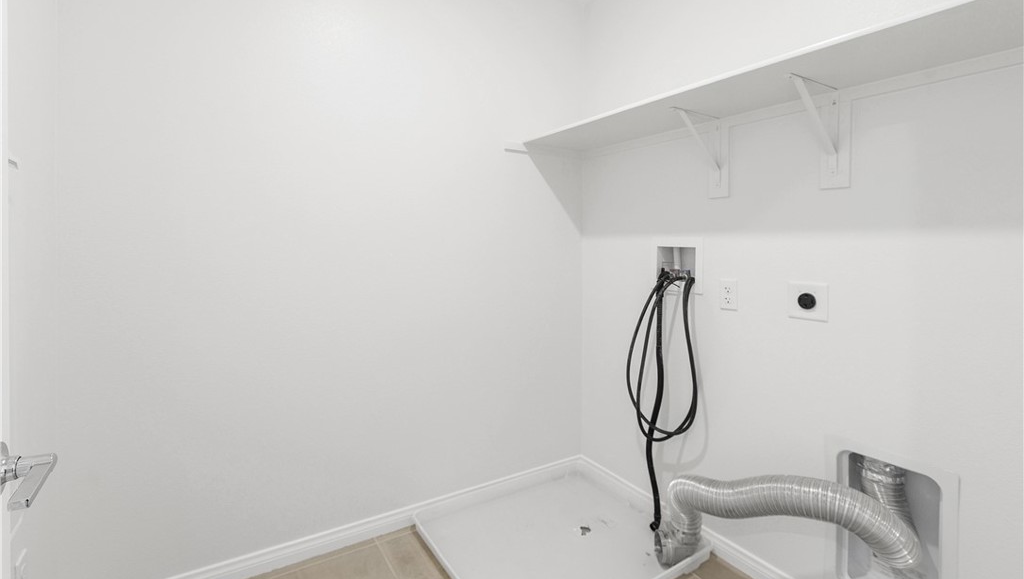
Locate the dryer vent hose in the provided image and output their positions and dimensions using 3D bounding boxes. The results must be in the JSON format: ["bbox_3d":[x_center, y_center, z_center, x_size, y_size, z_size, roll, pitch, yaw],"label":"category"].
[{"bbox_3d":[0.869,0.786,1.511,0.390,0.480,0.710,-2,3,-33],"label":"dryer vent hose"}]

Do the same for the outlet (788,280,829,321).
[{"bbox_3d":[0.969,0.040,1.487,0.013,0.119,0.119,-2,3,-33],"label":"outlet"}]

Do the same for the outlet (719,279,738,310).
[{"bbox_3d":[0.819,0.019,1.718,0.009,0.115,0.070,-2,3,-33],"label":"outlet"}]

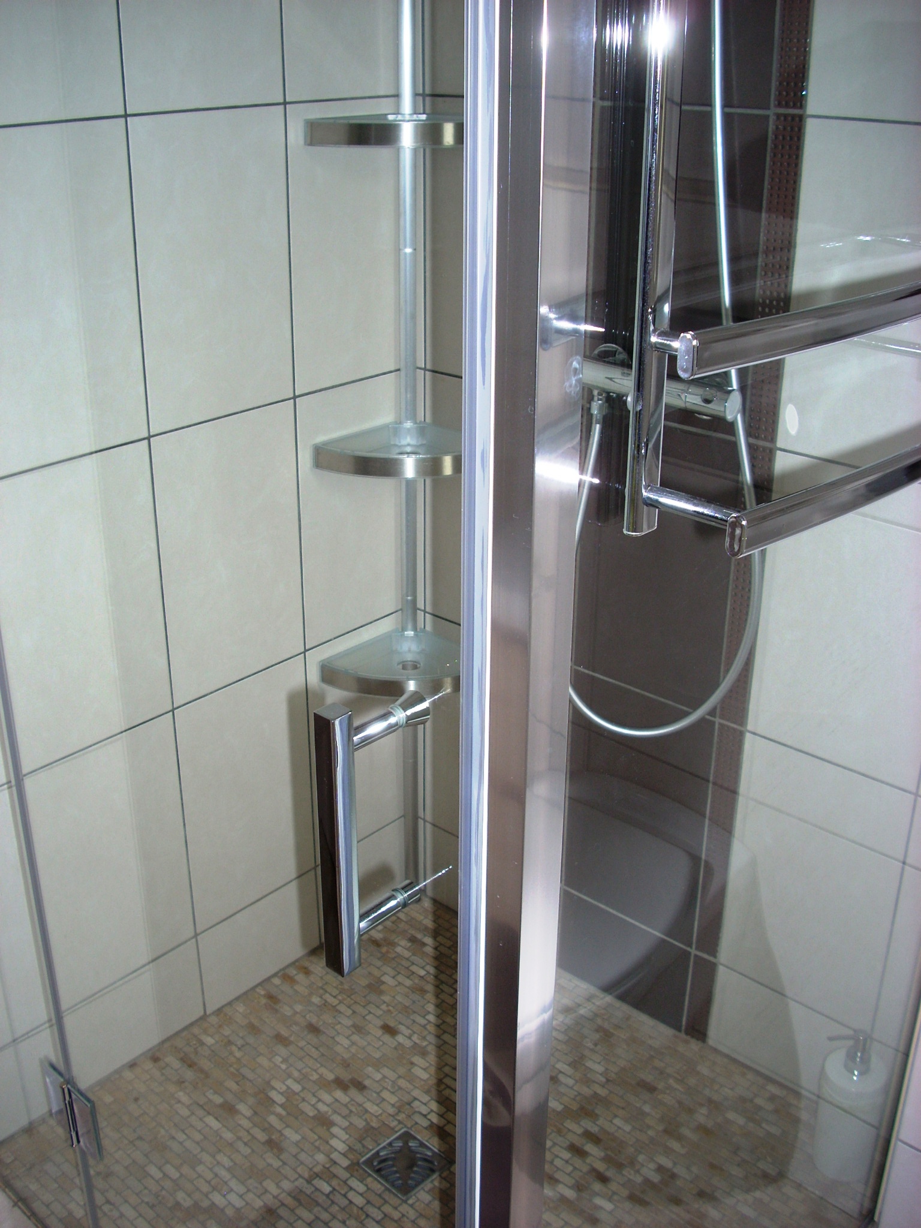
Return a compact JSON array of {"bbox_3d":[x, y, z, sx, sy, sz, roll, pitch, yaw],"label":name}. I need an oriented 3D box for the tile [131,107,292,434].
[{"bbox_3d":[-0.324,-0.455,1.739,0.010,0.400,0.250,20,31,37],"label":"tile"}]

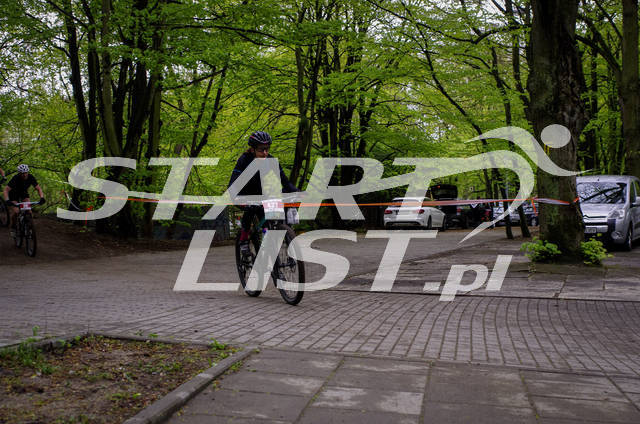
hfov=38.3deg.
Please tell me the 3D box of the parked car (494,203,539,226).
[{"bbox_3d":[11.100,0.030,50.000,4.250,1.480,1.760,0,0,-44],"label":"parked car"}]

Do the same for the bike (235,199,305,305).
[{"bbox_3d":[-0.490,0.365,8.950,0.700,1.000,1.800,-3,0,-22],"label":"bike"}]

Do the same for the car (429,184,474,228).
[{"bbox_3d":[6.750,-0.200,46.600,1.800,2.100,4.400,0,0,18],"label":"car"}]

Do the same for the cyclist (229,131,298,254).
[{"bbox_3d":[-0.570,-0.100,9.120,0.660,1.360,0.880,-3,0,-22],"label":"cyclist"}]

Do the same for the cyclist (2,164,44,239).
[{"bbox_3d":[-5.360,-0.190,16.650,0.750,1.340,0.850,0,0,-28],"label":"cyclist"}]

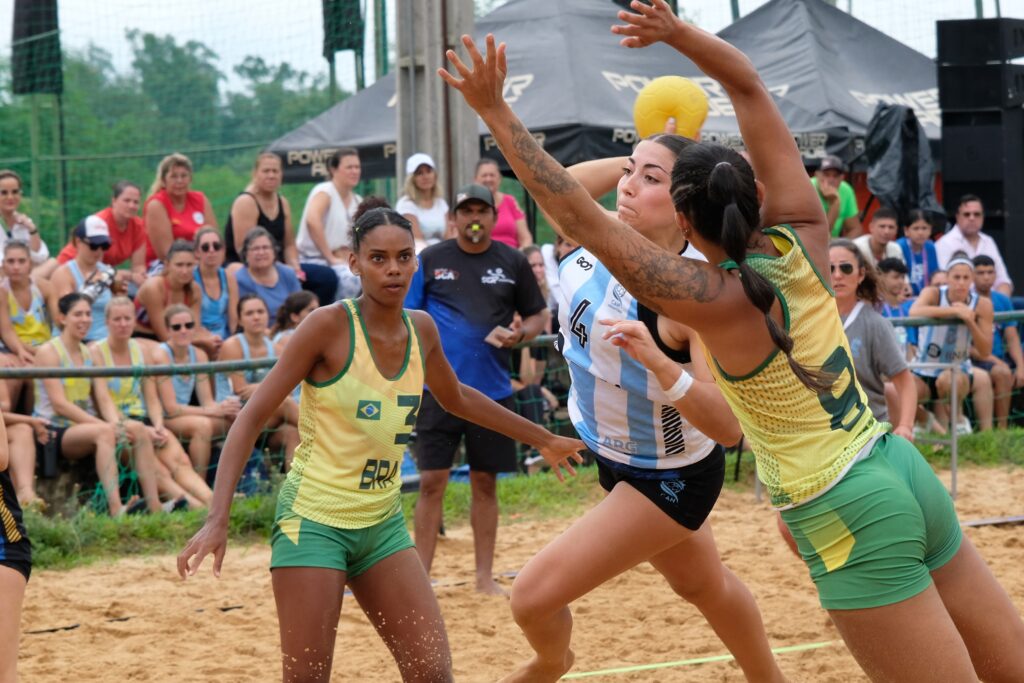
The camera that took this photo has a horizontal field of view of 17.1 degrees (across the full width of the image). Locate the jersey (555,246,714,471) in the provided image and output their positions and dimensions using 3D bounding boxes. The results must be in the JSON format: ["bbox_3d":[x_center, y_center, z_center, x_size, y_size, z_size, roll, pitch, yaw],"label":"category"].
[{"bbox_3d":[0.267,0.034,7.250,0.360,0.490,0.250,-5,2,43],"label":"jersey"}]

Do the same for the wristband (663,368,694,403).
[{"bbox_3d":[0.343,0.090,7.020,0.036,0.064,0.060,42,-7,-25],"label":"wristband"}]

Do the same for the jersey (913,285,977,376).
[{"bbox_3d":[2.541,-0.059,20.100,0.370,0.520,0.260,3,13,-18],"label":"jersey"}]

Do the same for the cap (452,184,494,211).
[{"bbox_3d":[-0.159,-0.599,14.300,0.175,0.125,0.260,0,3,3],"label":"cap"}]

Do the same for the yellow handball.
[{"bbox_3d":[0.347,-0.497,7.420,0.163,0.163,0.163,0,3,0],"label":"yellow handball"}]

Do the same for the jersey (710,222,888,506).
[{"bbox_3d":[0.583,0.055,7.000,0.350,0.520,0.250,-18,-6,-42],"label":"jersey"}]

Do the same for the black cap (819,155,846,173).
[{"bbox_3d":[2.206,-1.225,23.500,0.175,0.125,0.260,0,3,6],"label":"black cap"}]

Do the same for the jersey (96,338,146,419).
[{"bbox_3d":[-2.099,0.205,18.400,0.330,0.460,0.230,-5,5,-16],"label":"jersey"}]

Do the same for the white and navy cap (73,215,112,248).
[{"bbox_3d":[-2.317,-0.606,18.900,0.175,0.140,0.260,-1,13,-30],"label":"white and navy cap"}]

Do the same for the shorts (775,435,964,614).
[{"bbox_3d":[0.729,0.364,6.900,0.270,0.290,0.360,-27,-6,38],"label":"shorts"}]

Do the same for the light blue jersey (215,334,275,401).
[{"bbox_3d":[-1.430,0.153,18.600,0.350,0.460,0.250,3,10,-27],"label":"light blue jersey"}]

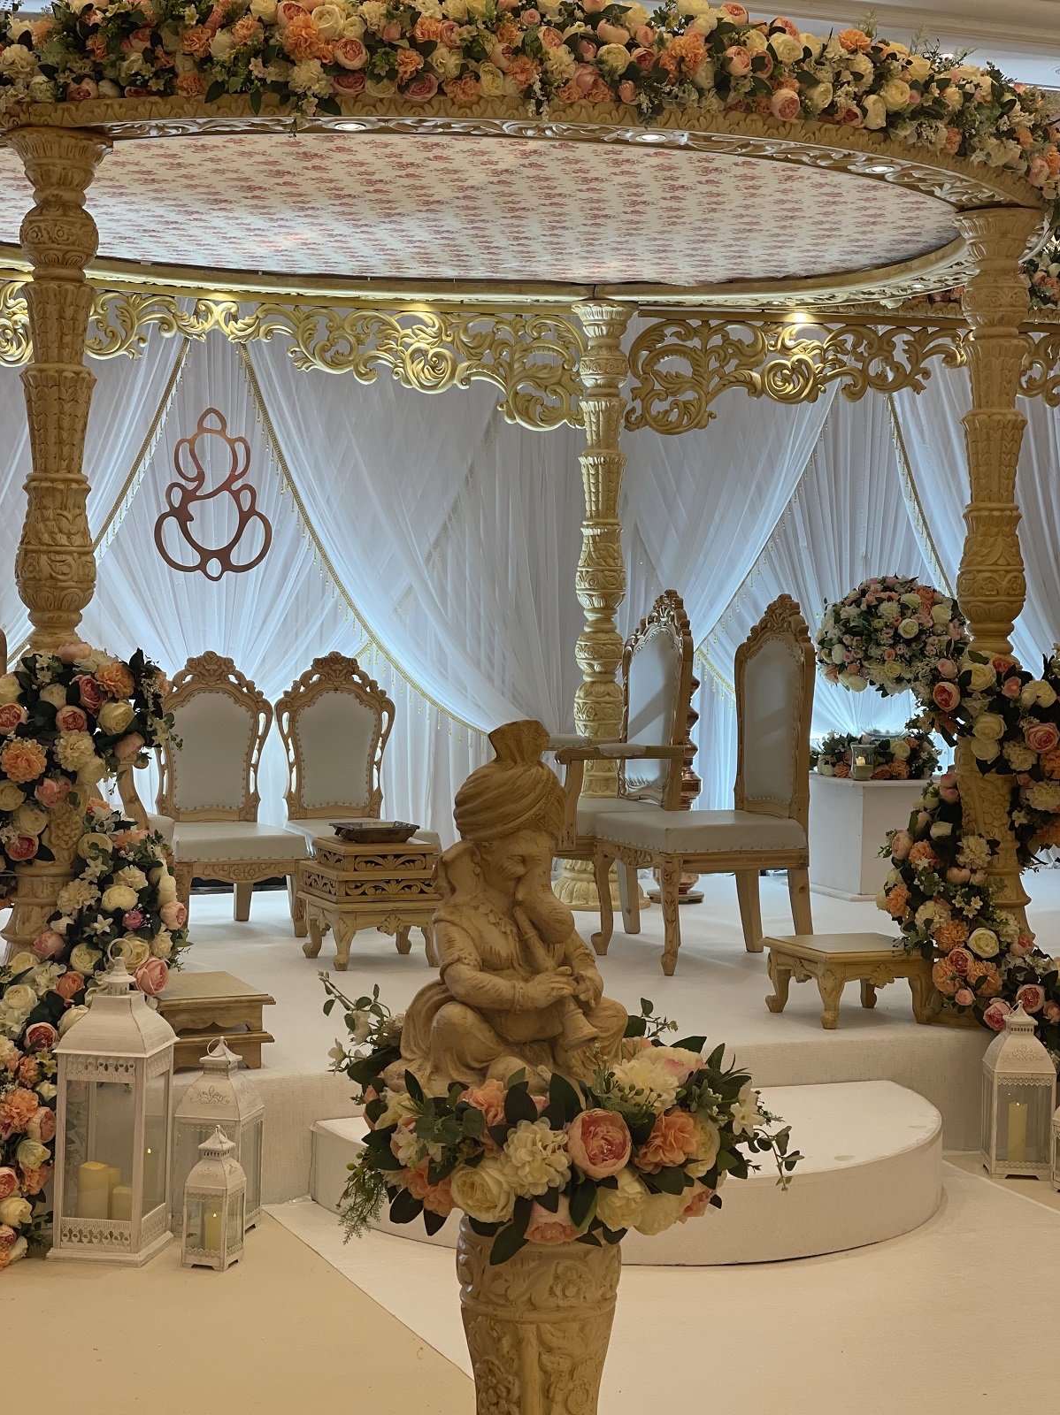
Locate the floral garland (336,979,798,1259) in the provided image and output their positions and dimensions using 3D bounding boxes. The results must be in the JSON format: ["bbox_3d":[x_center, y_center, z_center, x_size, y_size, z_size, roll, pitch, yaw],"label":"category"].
[{"bbox_3d":[0.048,0.604,3.889,0.687,0.303,0.606,1,3,0],"label":"floral garland"}]

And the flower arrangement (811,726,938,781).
[{"bbox_3d":[1.461,0.203,11.137,0.545,0.192,0.505,1,3,0],"label":"flower arrangement"}]

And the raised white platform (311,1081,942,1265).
[{"bbox_3d":[0.401,1.248,6.983,1.788,0.212,0.889,-1,3,-22],"label":"raised white platform"}]

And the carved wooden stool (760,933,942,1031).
[{"bbox_3d":[0.979,0.839,7.998,0.389,0.222,0.389,0,3,-18],"label":"carved wooden stool"}]

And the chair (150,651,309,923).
[{"bbox_3d":[-1.138,0.314,9.775,0.515,1.040,0.586,-1,3,-21],"label":"chair"}]

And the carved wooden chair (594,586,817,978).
[{"bbox_3d":[0.613,0.255,9.105,0.606,1.262,0.535,-1,3,-21],"label":"carved wooden chair"}]

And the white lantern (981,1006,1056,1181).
[{"bbox_3d":[1.410,1.092,7.525,0.180,0.483,0.180,1,3,4],"label":"white lantern"}]

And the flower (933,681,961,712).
[{"bbox_3d":[1.236,-0.031,7.757,0.081,0.089,0.071,2,4,30],"label":"flower"}]

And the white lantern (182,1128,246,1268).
[{"bbox_3d":[-0.779,1.202,6.452,0.121,0.339,0.121,2,3,19],"label":"white lantern"}]

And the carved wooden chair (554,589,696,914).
[{"bbox_3d":[0.214,0.223,9.531,0.606,1.273,0.566,-1,3,-21],"label":"carved wooden chair"}]

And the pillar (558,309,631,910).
[{"bbox_3d":[0.311,-0.426,10.699,0.394,2.444,0.394,1,3,0],"label":"pillar"}]

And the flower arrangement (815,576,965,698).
[{"bbox_3d":[1.570,-0.301,11.210,0.626,0.515,0.626,1,3,0],"label":"flower arrangement"}]

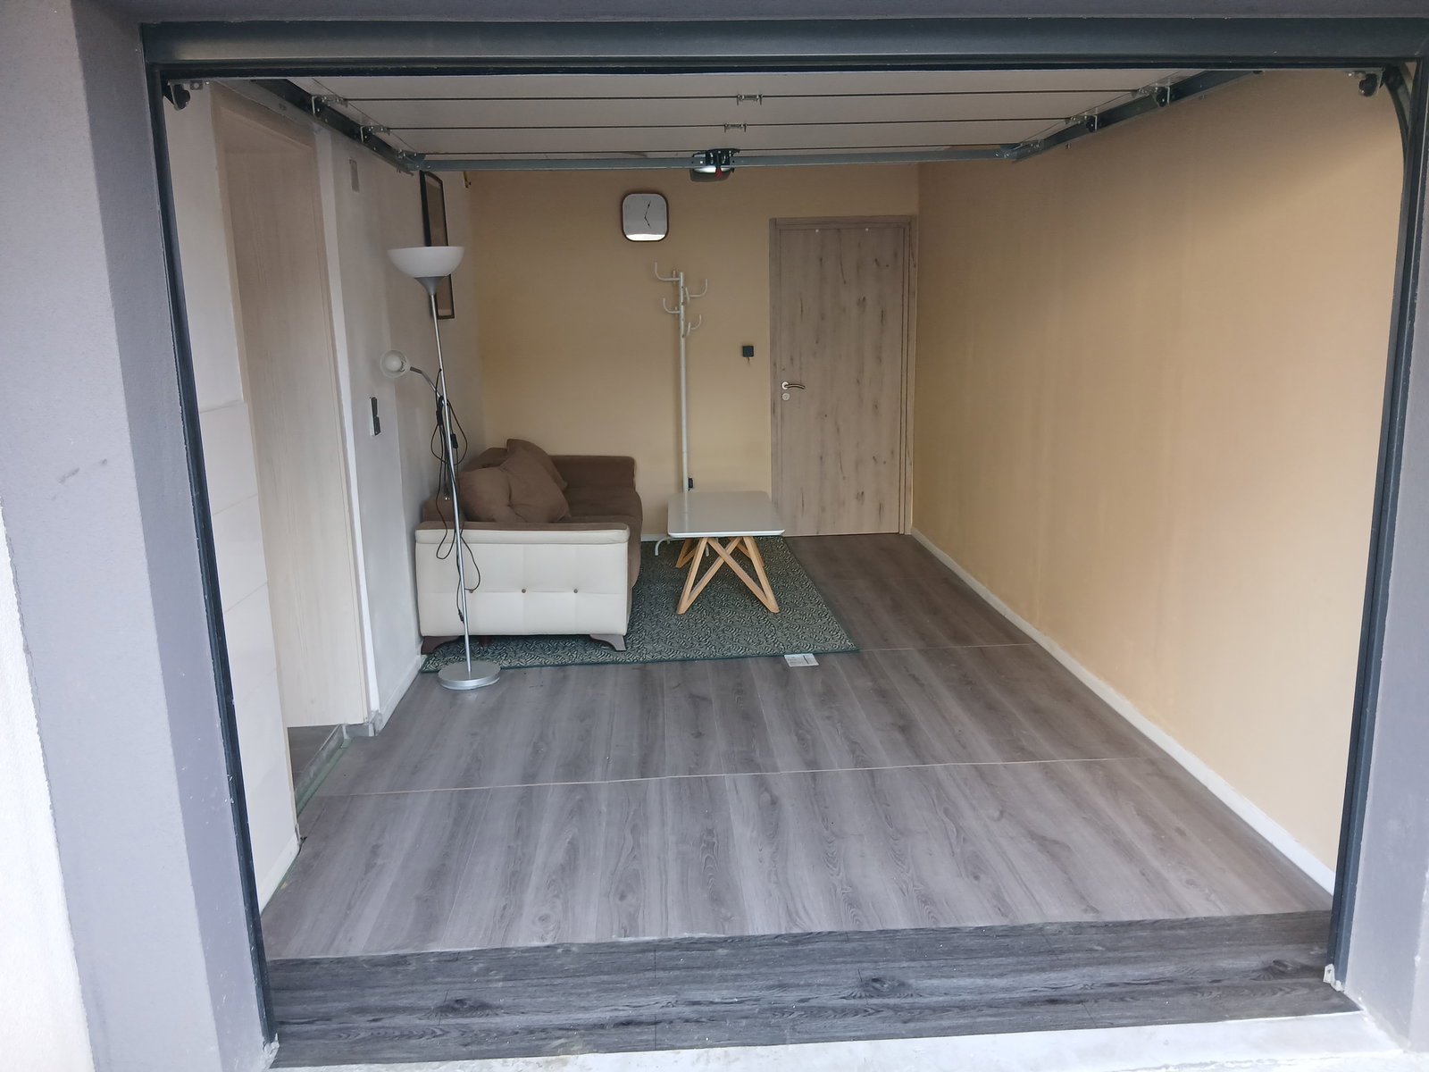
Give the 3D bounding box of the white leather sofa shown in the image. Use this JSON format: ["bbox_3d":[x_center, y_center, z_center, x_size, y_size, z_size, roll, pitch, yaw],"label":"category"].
[{"bbox_3d":[-0.910,-0.027,5.932,1.011,0.701,2.227,-2,12,-3],"label":"white leather sofa"}]

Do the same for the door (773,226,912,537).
[{"bbox_3d":[0.860,-1.034,7.184,0.961,2.109,0.090,-2,12,-3],"label":"door"}]

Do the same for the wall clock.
[{"bbox_3d":[-0.442,-2.037,6.876,0.298,0.306,0.045,-2,12,-3],"label":"wall clock"}]

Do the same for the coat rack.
[{"bbox_3d":[-0.189,-0.793,6.804,0.415,1.818,0.409,-2,12,-3],"label":"coat rack"}]

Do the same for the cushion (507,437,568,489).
[{"bbox_3d":[-1.063,-0.321,5.994,0.190,0.430,0.450,-18,-1,40],"label":"cushion"}]

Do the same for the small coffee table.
[{"bbox_3d":[0.058,0.073,5.986,0.595,0.445,1.200,-1,12,0],"label":"small coffee table"}]

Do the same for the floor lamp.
[{"bbox_3d":[-1.113,-0.249,4.372,0.348,1.792,0.348,-2,12,-3],"label":"floor lamp"}]

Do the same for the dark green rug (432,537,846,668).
[{"bbox_3d":[-0.399,0.300,6.035,1.944,0.012,2.545,-2,12,-3],"label":"dark green rug"}]

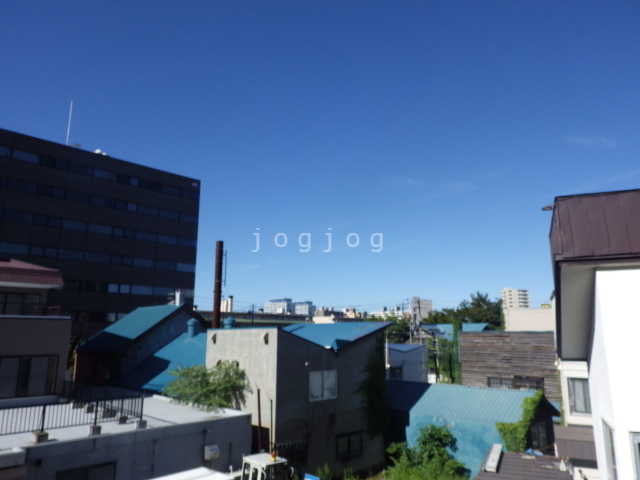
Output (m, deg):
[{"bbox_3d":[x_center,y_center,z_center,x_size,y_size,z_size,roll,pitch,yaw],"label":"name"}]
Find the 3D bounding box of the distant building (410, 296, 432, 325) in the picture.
[{"bbox_3d":[61.237,48.497,280.965,11.000,26.311,10.000,-6,-13,29],"label":"distant building"}]

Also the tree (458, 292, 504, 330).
[{"bbox_3d":[23.653,13.909,68.622,6.100,11.960,6.000,-4,-12,20],"label":"tree"}]

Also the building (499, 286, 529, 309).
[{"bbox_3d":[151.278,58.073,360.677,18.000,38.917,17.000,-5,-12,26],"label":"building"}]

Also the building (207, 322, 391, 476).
[{"bbox_3d":[-1.056,7.331,22.109,6.950,6.741,5.600,11,-15,-42],"label":"building"}]

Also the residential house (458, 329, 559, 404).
[{"bbox_3d":[12.764,8.627,27.564,6.200,6.400,6.000,-10,-15,41],"label":"residential house"}]

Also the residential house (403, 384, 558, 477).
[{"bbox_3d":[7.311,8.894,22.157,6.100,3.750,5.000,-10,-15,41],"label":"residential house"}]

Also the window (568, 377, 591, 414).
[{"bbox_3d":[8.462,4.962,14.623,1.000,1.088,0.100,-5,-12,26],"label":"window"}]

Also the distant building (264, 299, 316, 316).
[{"bbox_3d":[-37.927,98.714,592.054,36.000,47.151,54.000,11,-15,-43],"label":"distant building"}]

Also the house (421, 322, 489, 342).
[{"bbox_3d":[14.625,12.593,49.510,7.200,7.100,6.000,-10,-15,41],"label":"house"}]

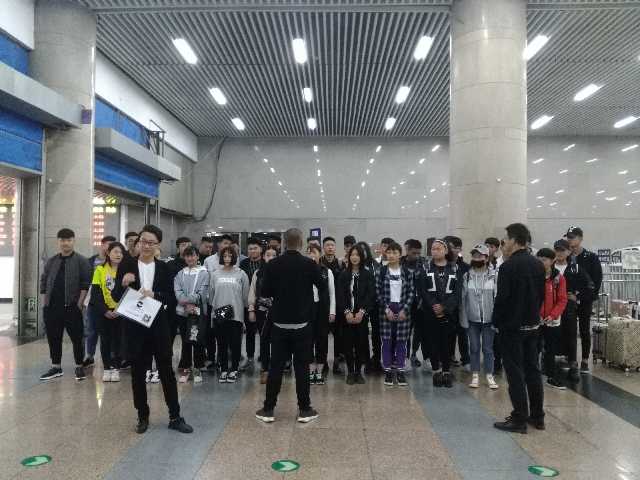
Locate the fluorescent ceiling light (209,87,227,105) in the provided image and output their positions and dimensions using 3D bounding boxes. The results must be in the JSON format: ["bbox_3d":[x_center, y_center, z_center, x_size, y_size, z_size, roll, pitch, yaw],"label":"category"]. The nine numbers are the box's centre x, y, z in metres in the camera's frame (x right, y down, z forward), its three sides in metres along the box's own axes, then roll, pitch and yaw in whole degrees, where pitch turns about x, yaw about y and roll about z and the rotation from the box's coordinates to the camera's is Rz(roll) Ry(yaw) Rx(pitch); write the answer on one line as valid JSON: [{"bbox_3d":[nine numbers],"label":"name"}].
[{"bbox_3d":[-3.001,-4.163,14.981,0.280,0.100,1.350,0,-1,1],"label":"fluorescent ceiling light"}]

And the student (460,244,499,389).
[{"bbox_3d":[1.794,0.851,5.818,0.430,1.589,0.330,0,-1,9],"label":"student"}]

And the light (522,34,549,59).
[{"bbox_3d":[4.727,-4.248,11.511,0.280,0.100,1.350,0,-1,1],"label":"light"}]

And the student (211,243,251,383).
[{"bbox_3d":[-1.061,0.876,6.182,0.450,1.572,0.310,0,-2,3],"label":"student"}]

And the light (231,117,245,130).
[{"bbox_3d":[-2.919,-4.078,18.255,0.280,0.100,1.350,0,-1,1],"label":"light"}]

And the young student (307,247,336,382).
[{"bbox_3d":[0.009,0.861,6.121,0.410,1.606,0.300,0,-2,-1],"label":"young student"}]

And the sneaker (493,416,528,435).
[{"bbox_3d":[1.636,1.565,4.428,0.285,0.115,0.105,-1,-2,24],"label":"sneaker"}]

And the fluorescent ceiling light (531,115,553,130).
[{"bbox_3d":[7.149,-3.801,16.746,0.250,0.110,1.220,0,-2,1],"label":"fluorescent ceiling light"}]

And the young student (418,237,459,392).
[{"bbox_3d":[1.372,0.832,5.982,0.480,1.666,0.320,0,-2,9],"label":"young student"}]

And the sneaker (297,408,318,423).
[{"bbox_3d":[-0.102,1.558,4.687,0.105,0.115,0.285,-1,-2,29],"label":"sneaker"}]

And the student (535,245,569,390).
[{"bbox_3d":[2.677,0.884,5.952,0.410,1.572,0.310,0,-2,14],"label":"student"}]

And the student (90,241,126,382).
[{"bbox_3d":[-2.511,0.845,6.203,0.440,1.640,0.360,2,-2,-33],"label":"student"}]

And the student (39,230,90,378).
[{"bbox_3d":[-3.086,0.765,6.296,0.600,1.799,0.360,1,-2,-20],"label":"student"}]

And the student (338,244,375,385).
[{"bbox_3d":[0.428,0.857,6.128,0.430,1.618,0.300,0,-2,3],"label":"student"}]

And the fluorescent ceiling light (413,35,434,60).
[{"bbox_3d":[2.275,-4.248,11.573,0.280,0.100,1.350,0,-1,1],"label":"fluorescent ceiling light"}]

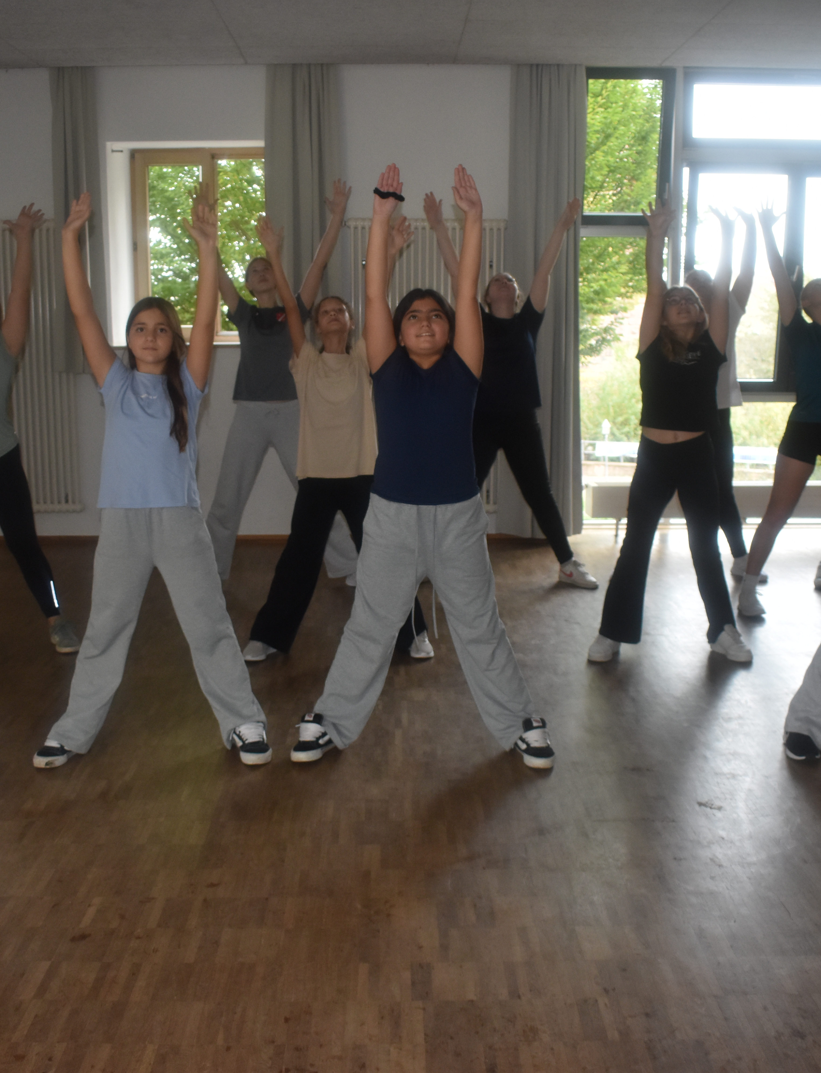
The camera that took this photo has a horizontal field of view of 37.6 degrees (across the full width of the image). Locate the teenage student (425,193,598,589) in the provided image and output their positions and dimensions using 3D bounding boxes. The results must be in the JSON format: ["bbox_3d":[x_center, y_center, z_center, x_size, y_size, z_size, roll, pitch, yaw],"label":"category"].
[{"bbox_3d":[0.538,-0.774,6.452,0.923,2.067,0.458,0,10,-1],"label":"teenage student"}]

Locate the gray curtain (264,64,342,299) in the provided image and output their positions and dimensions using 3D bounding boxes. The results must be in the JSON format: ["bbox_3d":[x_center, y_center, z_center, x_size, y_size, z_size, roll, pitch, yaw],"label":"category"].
[{"bbox_3d":[-0.638,-1.903,7.288,0.451,1.802,0.130,0,10,-1],"label":"gray curtain"}]

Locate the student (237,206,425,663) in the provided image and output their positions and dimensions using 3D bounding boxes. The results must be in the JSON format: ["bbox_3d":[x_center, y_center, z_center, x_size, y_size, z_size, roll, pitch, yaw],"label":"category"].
[{"bbox_3d":[-0.331,-0.408,5.149,0.825,1.854,0.400,0,9,-2],"label":"student"}]

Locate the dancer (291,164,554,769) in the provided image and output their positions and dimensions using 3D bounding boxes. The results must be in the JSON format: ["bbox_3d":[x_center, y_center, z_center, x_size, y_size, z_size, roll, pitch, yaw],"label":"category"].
[{"bbox_3d":[0.041,-0.218,3.866,0.876,1.881,0.420,0,9,0],"label":"dancer"}]

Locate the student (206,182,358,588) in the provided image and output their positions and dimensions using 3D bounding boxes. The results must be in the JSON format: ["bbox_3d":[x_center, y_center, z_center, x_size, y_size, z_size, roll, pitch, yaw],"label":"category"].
[{"bbox_3d":[-0.698,-0.820,6.507,0.833,2.139,0.448,0,10,-1],"label":"student"}]

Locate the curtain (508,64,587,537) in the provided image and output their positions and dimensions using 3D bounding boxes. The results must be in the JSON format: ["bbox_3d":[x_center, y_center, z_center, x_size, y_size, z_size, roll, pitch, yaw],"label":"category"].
[{"bbox_3d":[0.826,-1.398,7.401,0.480,2.841,0.140,0,10,-1],"label":"curtain"}]

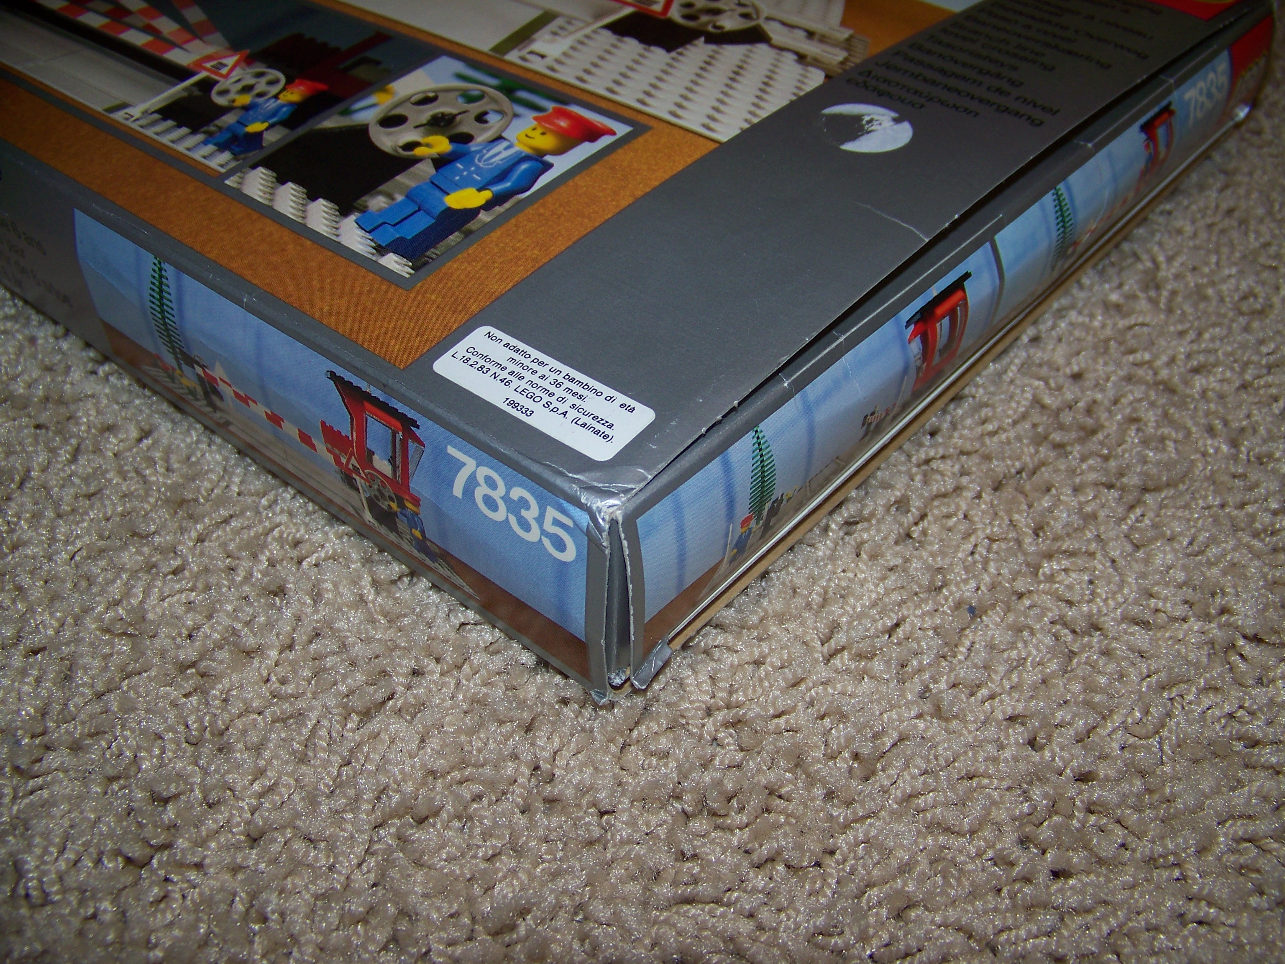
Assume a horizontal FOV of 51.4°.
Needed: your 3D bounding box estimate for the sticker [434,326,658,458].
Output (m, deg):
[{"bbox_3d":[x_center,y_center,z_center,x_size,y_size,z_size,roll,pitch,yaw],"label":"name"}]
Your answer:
[{"bbox_3d":[-0.020,-0.018,0.263,0.045,0.001,0.018,29,51,25],"label":"sticker"}]

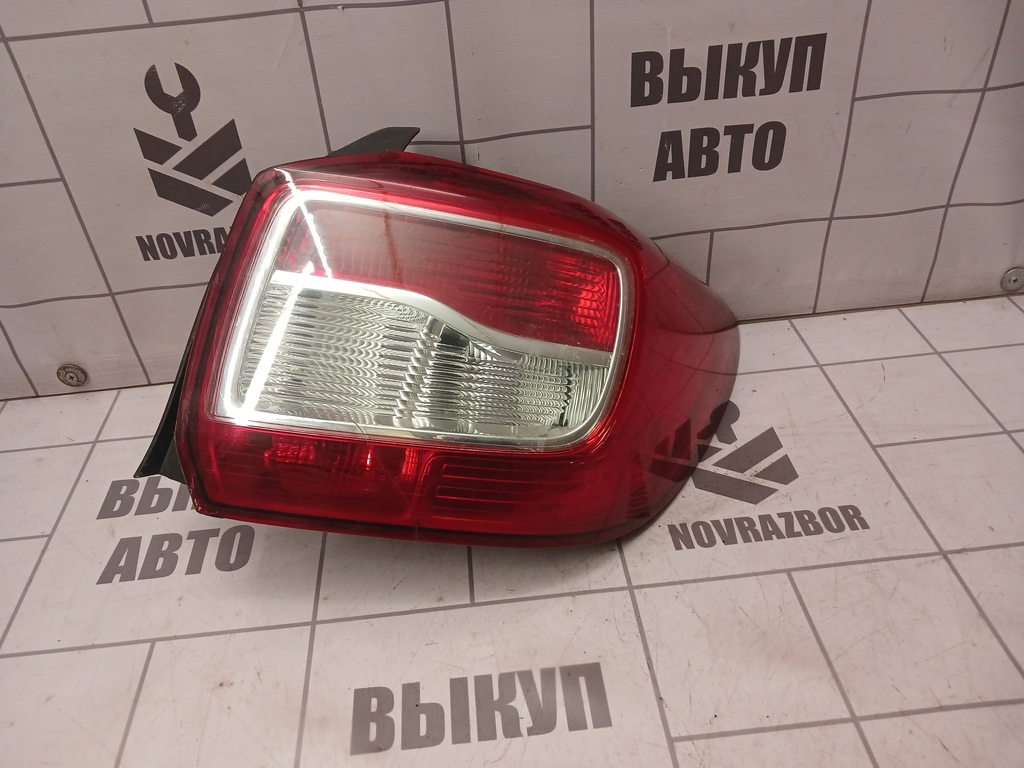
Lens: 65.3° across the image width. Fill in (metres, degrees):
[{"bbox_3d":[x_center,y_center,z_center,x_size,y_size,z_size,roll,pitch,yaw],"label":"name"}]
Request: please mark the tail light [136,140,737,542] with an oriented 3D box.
[{"bbox_3d":[-0.019,-0.026,0.597,0.360,0.255,0.200,5,4,2],"label":"tail light"}]

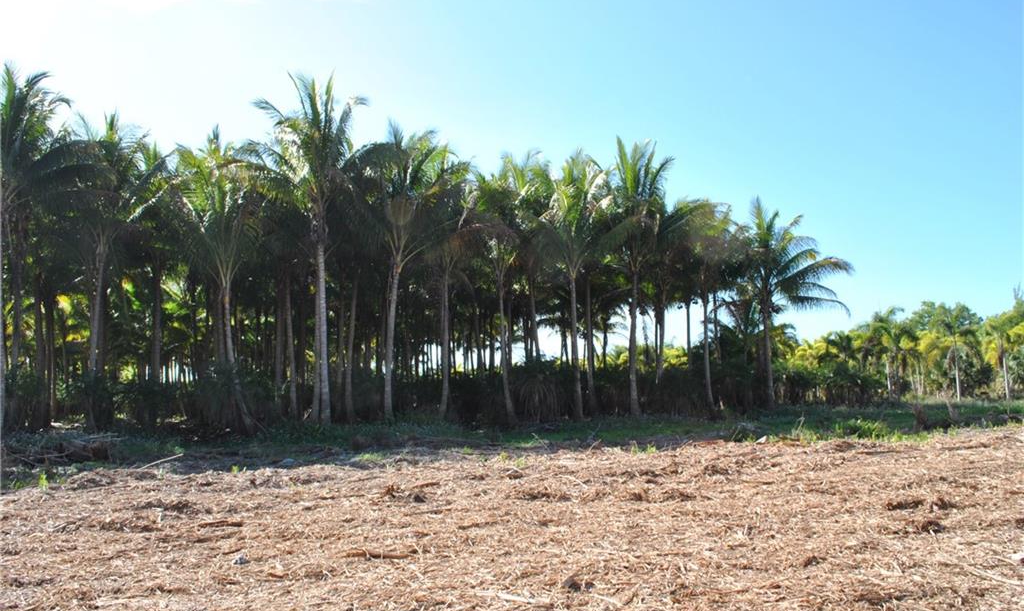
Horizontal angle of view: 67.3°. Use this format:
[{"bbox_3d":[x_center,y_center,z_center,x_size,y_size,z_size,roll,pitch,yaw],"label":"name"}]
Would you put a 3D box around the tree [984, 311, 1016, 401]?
[{"bbox_3d":[31.657,3.218,49.759,2.300,5.810,2.400,0,-5,0],"label":"tree"}]

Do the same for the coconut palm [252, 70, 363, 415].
[{"bbox_3d":[-7.302,-2.148,27.608,4.019,12.706,4.019,0,-5,0],"label":"coconut palm"}]

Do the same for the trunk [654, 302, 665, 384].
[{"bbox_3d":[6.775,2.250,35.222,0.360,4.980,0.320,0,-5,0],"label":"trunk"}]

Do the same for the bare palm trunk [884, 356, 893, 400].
[{"bbox_3d":[24.528,4.720,50.125,0.320,2.790,0.300,0,-5,0],"label":"bare palm trunk"}]

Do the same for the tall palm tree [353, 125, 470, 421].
[{"bbox_3d":[-3.860,-1.413,29.553,4.532,11.548,4.532,0,-5,0],"label":"tall palm tree"}]

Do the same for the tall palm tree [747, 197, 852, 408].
[{"bbox_3d":[14.579,-0.223,39.017,5.375,10.804,5.375,0,-5,0],"label":"tall palm tree"}]

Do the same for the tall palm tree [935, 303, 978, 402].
[{"bbox_3d":[28.472,2.960,49.283,2.800,6.330,2.800,0,-5,0],"label":"tall palm tree"}]

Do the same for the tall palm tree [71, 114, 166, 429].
[{"bbox_3d":[-13.025,-1.221,25.468,3.100,10.480,3.100,0,-5,0],"label":"tall palm tree"}]

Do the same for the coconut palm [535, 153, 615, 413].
[{"bbox_3d":[2.477,-0.869,30.008,3.198,10.605,3.198,0,-5,0],"label":"coconut palm"}]

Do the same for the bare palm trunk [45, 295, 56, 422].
[{"bbox_3d":[-16.600,1.891,27.705,0.360,4.600,0.320,0,-5,0],"label":"bare palm trunk"}]

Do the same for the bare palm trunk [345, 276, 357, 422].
[{"bbox_3d":[-6.036,1.658,28.757,0.420,5.377,0.360,0,-5,0],"label":"bare palm trunk"}]

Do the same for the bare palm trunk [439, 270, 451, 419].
[{"bbox_3d":[-2.656,1.508,30.279,0.450,5.823,0.360,0,-5,0],"label":"bare palm trunk"}]

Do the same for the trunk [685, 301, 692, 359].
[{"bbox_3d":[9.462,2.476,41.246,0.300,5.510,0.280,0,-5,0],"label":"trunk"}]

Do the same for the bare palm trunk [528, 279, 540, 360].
[{"bbox_3d":[1.109,1.767,36.303,0.500,6.322,0.360,0,-5,0],"label":"bare palm trunk"}]

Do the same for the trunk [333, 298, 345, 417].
[{"bbox_3d":[-7.156,2.127,31.733,0.450,4.858,0.360,0,-5,0],"label":"trunk"}]

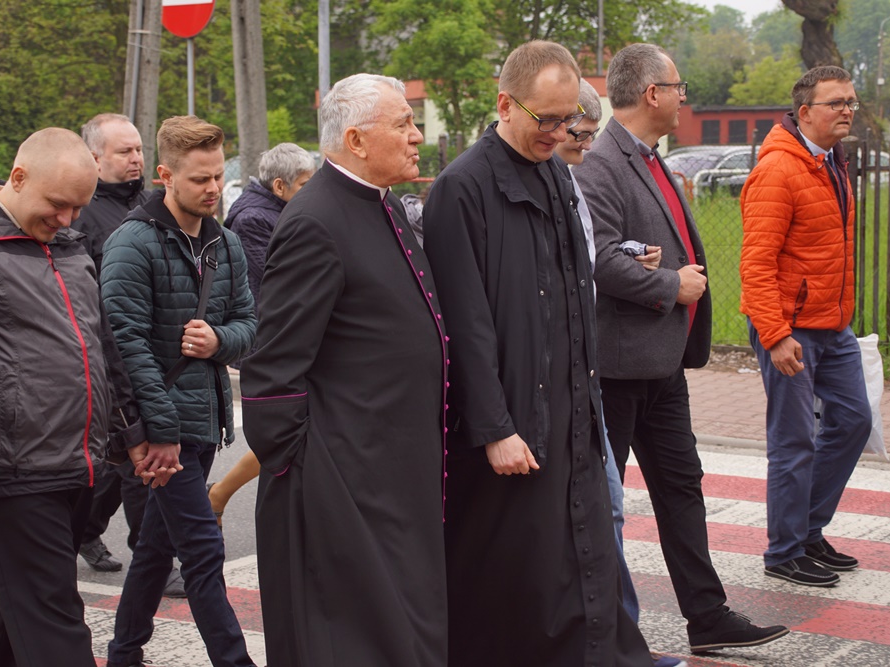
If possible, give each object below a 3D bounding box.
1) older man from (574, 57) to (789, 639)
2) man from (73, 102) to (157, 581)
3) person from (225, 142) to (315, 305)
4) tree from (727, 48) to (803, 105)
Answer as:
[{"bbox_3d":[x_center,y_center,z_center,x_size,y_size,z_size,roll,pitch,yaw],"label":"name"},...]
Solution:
[{"bbox_3d":[0.697,0.035,6.250,0.760,1.800,0.560,2,6,26],"label":"older man"},{"bbox_3d":[-1.096,0.044,7.150,0.650,1.630,0.520,3,7,34],"label":"man"},{"bbox_3d":[-0.629,0.053,8.074,0.620,1.580,0.500,2,6,22],"label":"person"},{"bbox_3d":[14.705,-10.331,95.000,4.200,5.500,4.200,0,5,0],"label":"tree"}]

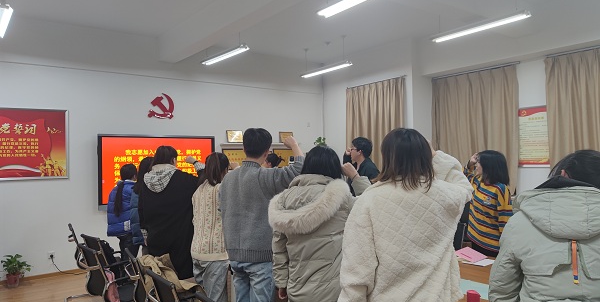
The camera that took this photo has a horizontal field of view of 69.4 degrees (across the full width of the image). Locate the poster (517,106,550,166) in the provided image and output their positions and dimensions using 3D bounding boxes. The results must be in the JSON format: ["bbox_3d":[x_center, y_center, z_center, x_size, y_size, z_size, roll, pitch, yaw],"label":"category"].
[{"bbox_3d":[3.431,-0.196,6.301,0.020,0.877,0.560,0,-2,-37],"label":"poster"}]

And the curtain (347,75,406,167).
[{"bbox_3d":[1.366,-0.074,7.881,0.130,2.300,1.360,0,-2,-37],"label":"curtain"}]

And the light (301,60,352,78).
[{"bbox_3d":[0.409,-1.442,7.700,0.170,0.075,1.270,0,-2,-37],"label":"light"}]

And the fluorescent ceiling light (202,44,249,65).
[{"bbox_3d":[-1.055,-1.341,6.012,0.160,0.080,1.220,0,-1,-35],"label":"fluorescent ceiling light"}]

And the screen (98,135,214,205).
[{"bbox_3d":[-2.098,0.295,6.518,1.740,1.050,0.090,0,-1,-35],"label":"screen"}]

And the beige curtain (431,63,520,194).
[{"bbox_3d":[2.800,-0.119,7.005,0.140,2.300,1.456,0,-2,-37],"label":"beige curtain"}]

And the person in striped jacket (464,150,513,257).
[{"bbox_3d":[1.660,0.801,3.769,0.400,1.610,0.420,0,-1,-7],"label":"person in striped jacket"}]

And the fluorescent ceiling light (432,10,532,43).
[{"bbox_3d":[2.166,-1.537,5.380,0.170,0.075,1.270,0,-2,-37],"label":"fluorescent ceiling light"}]

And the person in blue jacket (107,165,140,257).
[{"bbox_3d":[-2.052,0.900,5.088,0.430,1.510,0.360,-1,-1,5],"label":"person in blue jacket"}]

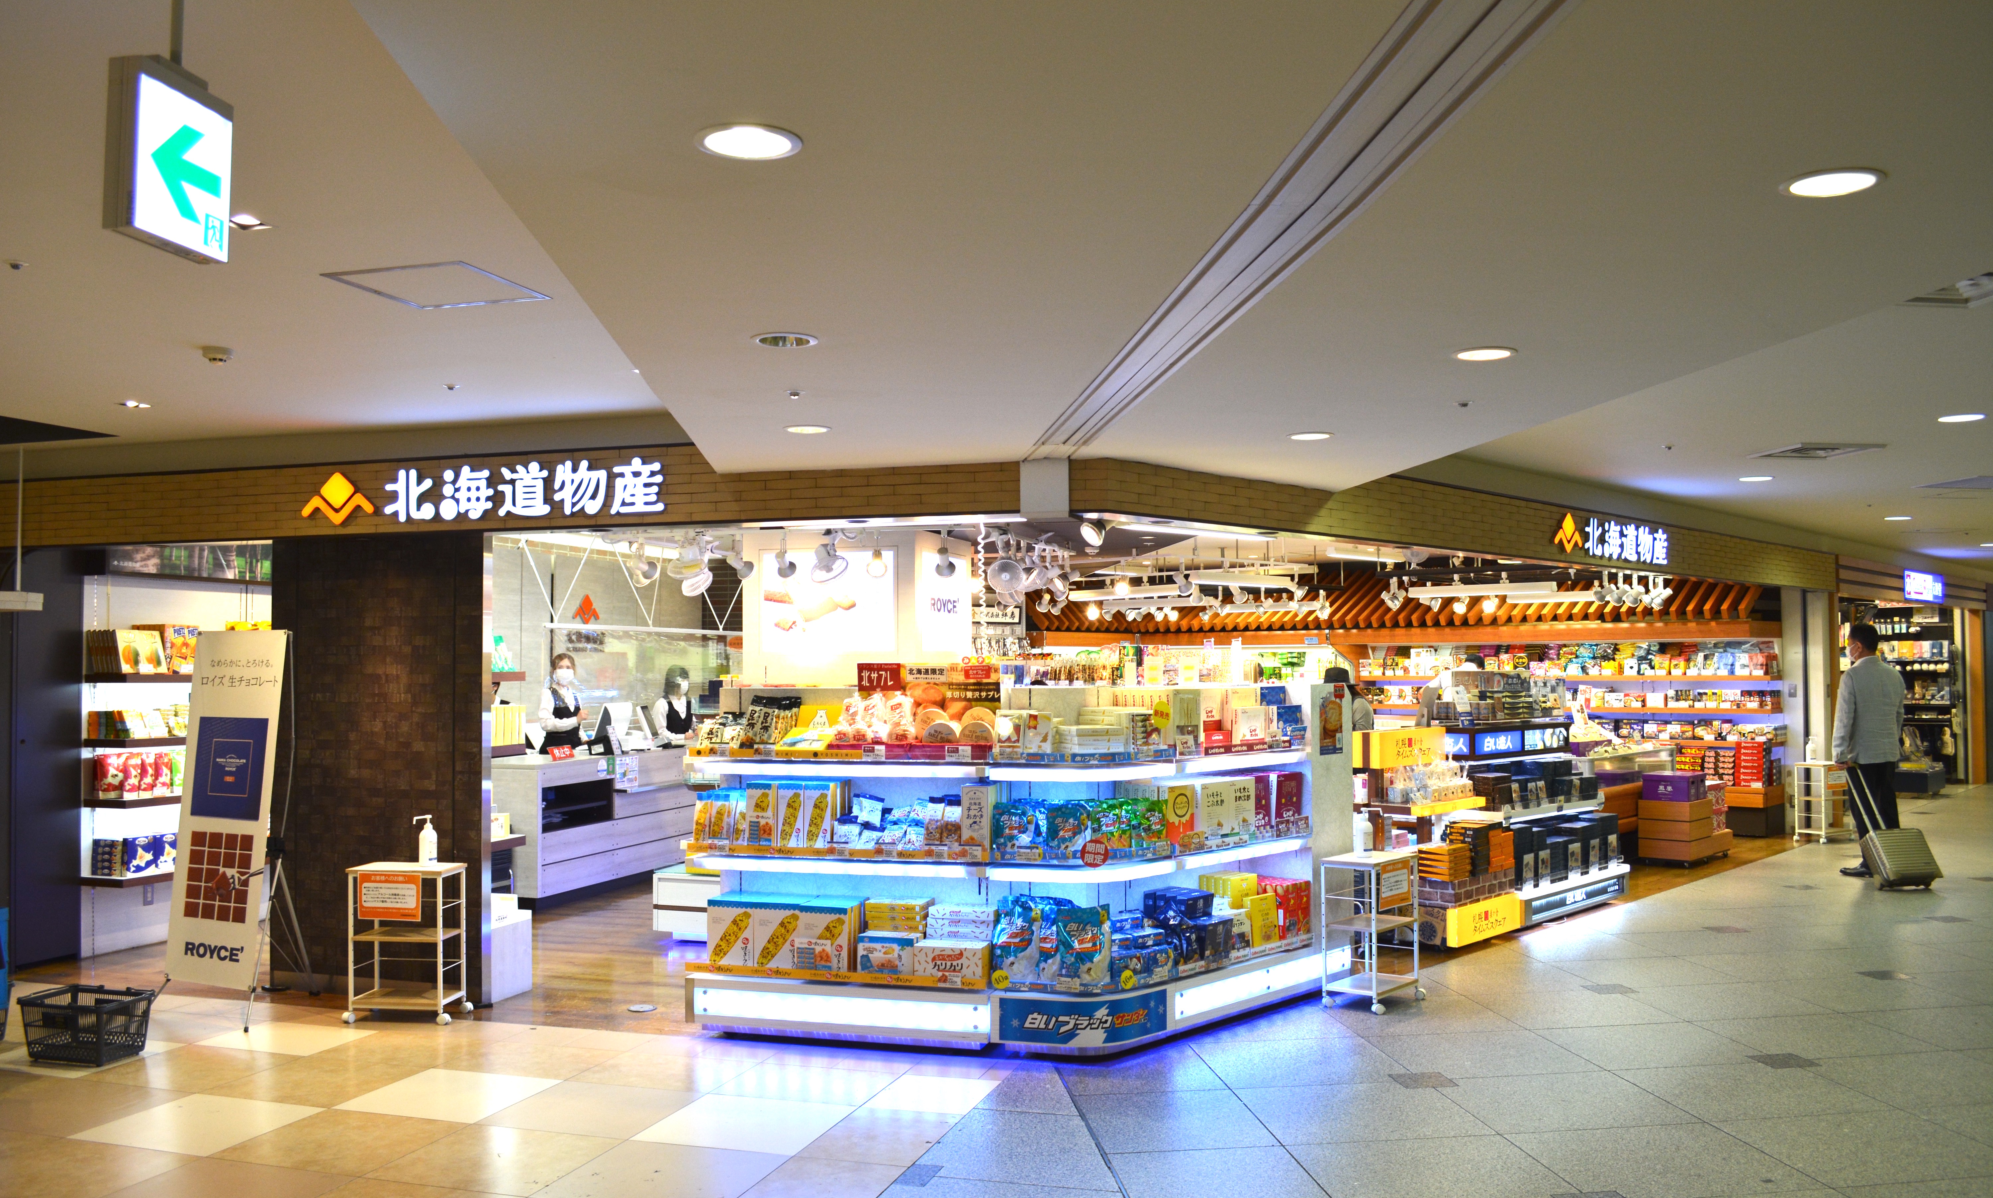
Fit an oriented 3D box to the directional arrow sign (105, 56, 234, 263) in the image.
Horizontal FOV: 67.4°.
[{"bbox_3d":[-1.123,-0.587,2.034,0.045,0.226,0.195,-1,-2,10],"label":"directional arrow sign"}]

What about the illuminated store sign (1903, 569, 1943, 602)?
[{"bbox_3d":[10.131,-0.126,16.349,0.120,0.320,1.850,-3,-3,43],"label":"illuminated store sign"}]

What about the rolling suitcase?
[{"bbox_3d":[6.058,1.524,10.202,0.380,0.890,0.210,0,-30,-14],"label":"rolling suitcase"}]

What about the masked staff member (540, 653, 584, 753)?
[{"bbox_3d":[-3.498,1.279,11.942,0.420,1.650,0.300,2,-3,-42],"label":"masked staff member"}]

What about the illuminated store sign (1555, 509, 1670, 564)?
[{"bbox_3d":[4.058,-0.397,9.889,0.070,0.260,1.950,-3,-3,43],"label":"illuminated store sign"}]

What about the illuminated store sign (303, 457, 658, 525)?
[{"bbox_3d":[-2.328,-0.476,6.728,1.910,0.250,0.070,-1,-2,17],"label":"illuminated store sign"}]

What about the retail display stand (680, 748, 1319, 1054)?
[{"bbox_3d":[0.171,1.249,6.591,3.020,1.210,1.300,0,-2,-14],"label":"retail display stand"}]

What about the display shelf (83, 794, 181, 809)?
[{"bbox_3d":[-4.641,1.121,8.615,0.300,0.040,1.140,-1,-2,17],"label":"display shelf"}]

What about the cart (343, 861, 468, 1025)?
[{"bbox_3d":[-2.654,1.550,6.745,0.455,0.685,0.290,0,-2,4],"label":"cart"}]

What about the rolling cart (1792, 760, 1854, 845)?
[{"bbox_3d":[6.989,1.713,12.600,0.455,0.685,0.290,1,-3,-29],"label":"rolling cart"}]

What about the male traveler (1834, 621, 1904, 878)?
[{"bbox_3d":[6.166,1.061,10.550,0.470,1.790,0.330,0,-2,2],"label":"male traveler"}]

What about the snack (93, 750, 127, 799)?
[{"bbox_3d":[-4.746,0.951,8.000,0.075,0.250,0.150,-1,-3,25],"label":"snack"}]

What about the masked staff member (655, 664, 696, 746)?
[{"bbox_3d":[-2.485,1.313,11.566,0.300,1.600,0.430,-2,-3,32],"label":"masked staff member"}]

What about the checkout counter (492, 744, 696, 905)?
[{"bbox_3d":[-3.015,1.621,11.214,0.750,0.890,2.500,-1,-2,17],"label":"checkout counter"}]

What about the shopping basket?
[{"bbox_3d":[-3.659,1.730,6.024,0.420,0.250,0.280,-1,-2,17],"label":"shopping basket"}]

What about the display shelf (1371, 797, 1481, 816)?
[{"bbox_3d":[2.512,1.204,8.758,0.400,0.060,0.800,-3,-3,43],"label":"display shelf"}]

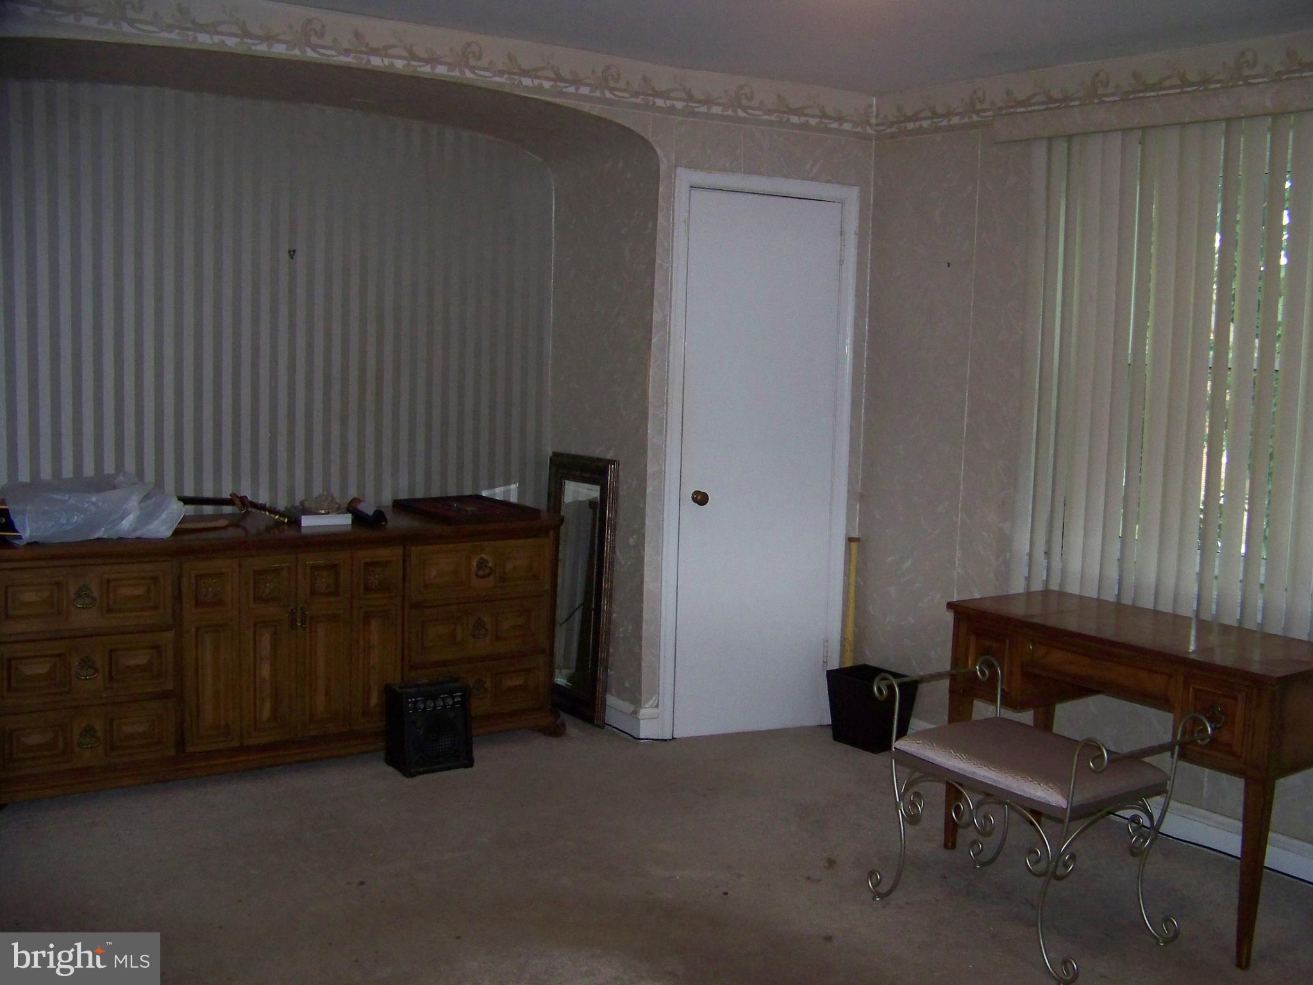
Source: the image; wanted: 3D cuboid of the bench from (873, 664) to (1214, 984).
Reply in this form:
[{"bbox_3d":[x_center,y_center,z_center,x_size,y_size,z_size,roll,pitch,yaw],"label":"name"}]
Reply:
[{"bbox_3d":[0.972,0.827,3.570,0.425,0.625,0.745,-3,8,-37],"label":"bench"}]

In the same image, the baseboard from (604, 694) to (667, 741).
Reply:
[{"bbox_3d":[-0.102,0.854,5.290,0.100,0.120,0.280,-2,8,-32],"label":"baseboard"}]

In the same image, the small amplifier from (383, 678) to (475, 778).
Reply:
[{"bbox_3d":[-0.788,0.806,4.760,0.250,0.296,0.189,-3,8,-35],"label":"small amplifier"}]

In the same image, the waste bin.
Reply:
[{"bbox_3d":[0.811,0.822,5.170,0.212,0.264,0.275,-3,8,-37],"label":"waste bin"}]

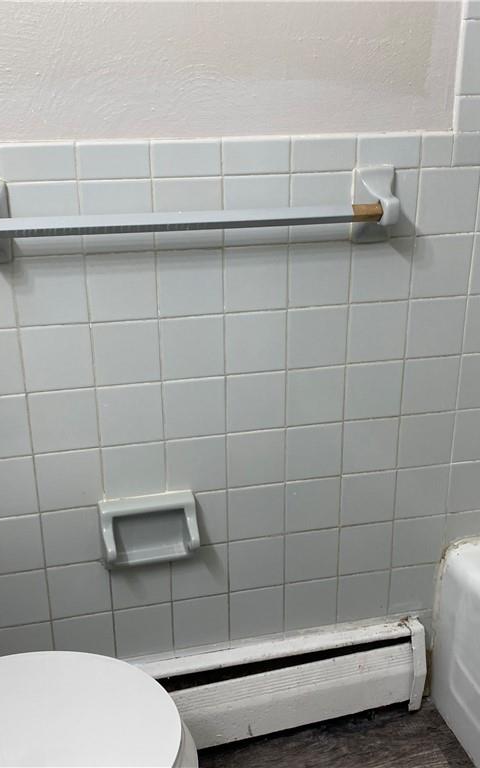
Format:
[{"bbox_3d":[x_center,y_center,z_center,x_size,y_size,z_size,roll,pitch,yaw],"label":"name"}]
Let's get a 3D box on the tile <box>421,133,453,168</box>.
[{"bbox_3d":[0.318,-0.377,1.247,0.053,0.054,0.010,-5,21,-12],"label":"tile"}]

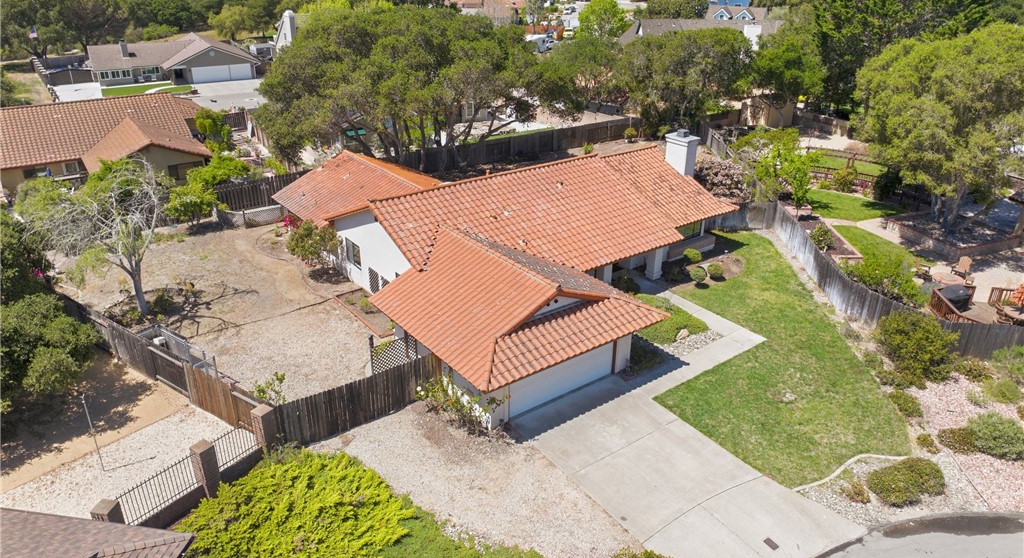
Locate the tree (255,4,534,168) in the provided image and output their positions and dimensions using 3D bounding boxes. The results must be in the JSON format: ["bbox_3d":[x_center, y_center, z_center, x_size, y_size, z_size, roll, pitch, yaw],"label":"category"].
[{"bbox_3d":[-8.500,-13.700,51.300,20.500,10.300,16.000,-4,26,-8],"label":"tree"}]

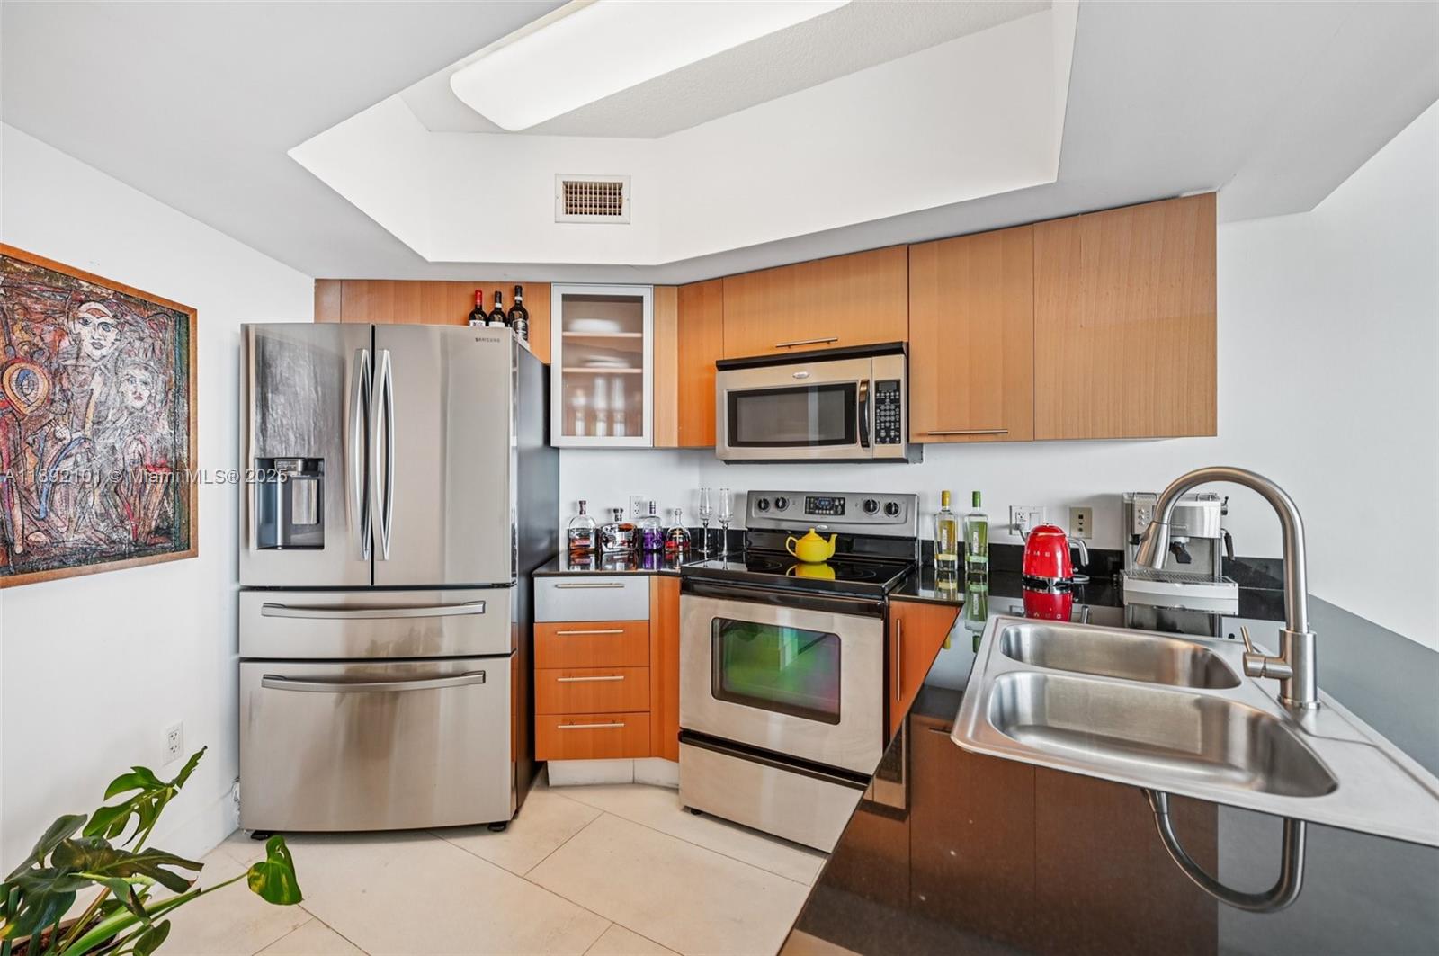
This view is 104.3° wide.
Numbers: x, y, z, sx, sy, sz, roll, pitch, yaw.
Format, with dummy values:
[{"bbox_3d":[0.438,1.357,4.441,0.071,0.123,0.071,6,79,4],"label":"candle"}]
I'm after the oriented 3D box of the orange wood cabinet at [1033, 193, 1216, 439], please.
[{"bbox_3d":[1.353,-0.495,1.926,0.480,0.735,0.303,0,1,27],"label":"orange wood cabinet"}]

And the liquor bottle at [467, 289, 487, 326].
[{"bbox_3d":[-0.982,-0.614,2.278,0.077,0.297,0.077,0,1,-3],"label":"liquor bottle"}]

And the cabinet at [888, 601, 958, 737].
[{"bbox_3d":[0.793,0.770,2.007,0.240,0.760,0.580,0,1,28],"label":"cabinet"}]

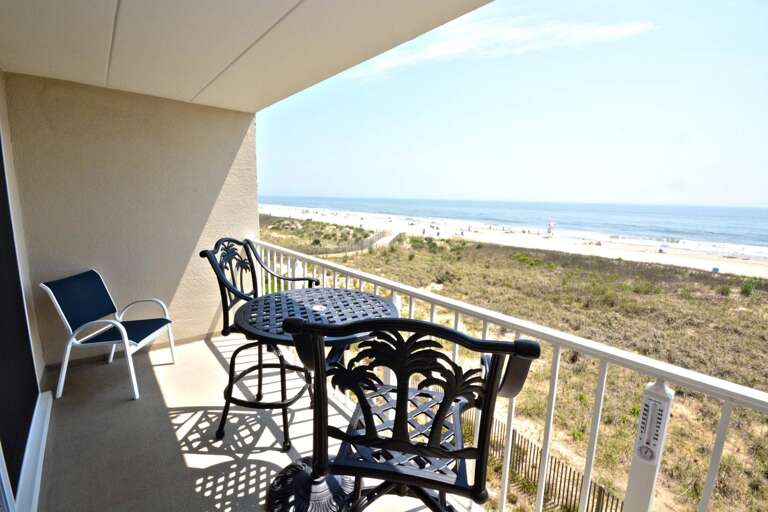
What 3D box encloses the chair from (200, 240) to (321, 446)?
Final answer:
[{"bbox_3d":[-0.797,0.528,2.151,0.550,1.260,0.590,2,10,3],"label":"chair"}]

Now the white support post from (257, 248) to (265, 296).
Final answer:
[{"bbox_3d":[-1.340,0.407,3.498,0.060,1.000,0.060,-8,13,-41],"label":"white support post"}]

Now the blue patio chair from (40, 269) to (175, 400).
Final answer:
[{"bbox_3d":[-2.196,0.607,2.631,0.630,0.880,0.570,1,10,-4],"label":"blue patio chair"}]

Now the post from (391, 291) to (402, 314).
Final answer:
[{"bbox_3d":[0.040,0.705,1.972,0.062,1.000,0.062,-8,13,-41],"label":"post"}]

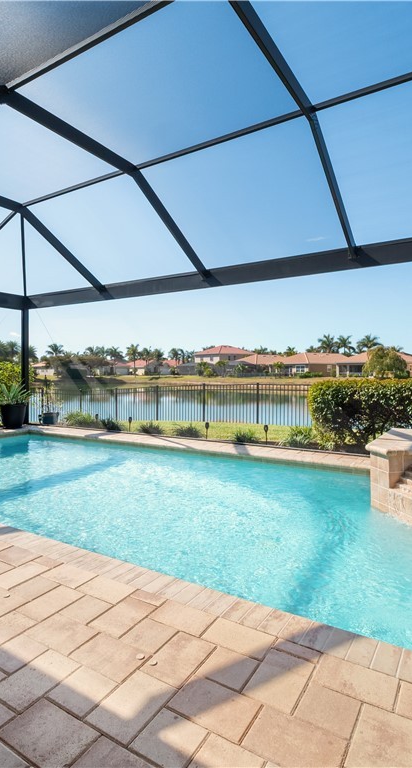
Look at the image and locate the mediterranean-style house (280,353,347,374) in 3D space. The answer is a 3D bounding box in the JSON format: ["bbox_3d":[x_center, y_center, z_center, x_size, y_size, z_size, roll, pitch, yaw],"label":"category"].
[{"bbox_3d":[26.000,-4.525,96.500,17.000,5.300,10.500,-2,3,-44],"label":"mediterranean-style house"}]

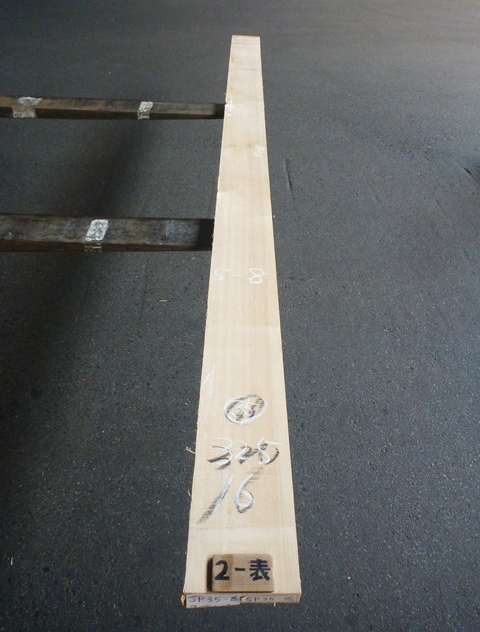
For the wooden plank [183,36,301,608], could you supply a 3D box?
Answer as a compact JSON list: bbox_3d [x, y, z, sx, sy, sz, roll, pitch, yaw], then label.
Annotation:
[{"bbox_3d":[0.019,-0.647,1.957,0.165,0.036,3.220,0,41,1],"label":"wooden plank"}]

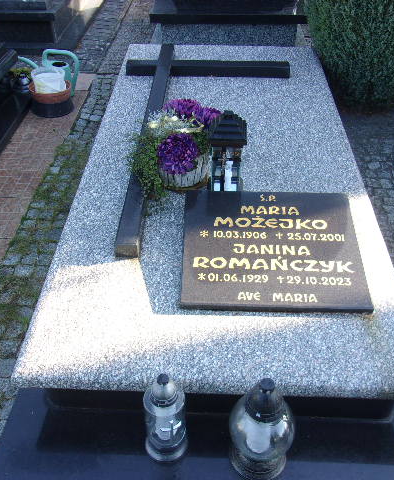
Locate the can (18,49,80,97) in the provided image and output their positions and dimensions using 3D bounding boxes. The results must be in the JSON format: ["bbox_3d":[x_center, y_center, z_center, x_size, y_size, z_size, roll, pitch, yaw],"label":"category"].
[{"bbox_3d":[-0.874,-1.009,3.013,0.369,0.289,0.167,1,42,2],"label":"can"}]

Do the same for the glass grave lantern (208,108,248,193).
[{"bbox_3d":[0.096,-0.244,1.577,0.109,0.356,0.109,5,42,6],"label":"glass grave lantern"}]

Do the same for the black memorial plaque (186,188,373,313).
[{"bbox_3d":[0.216,0.022,1.463,0.512,0.030,0.397,1,55,1],"label":"black memorial plaque"}]

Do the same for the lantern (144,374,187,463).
[{"bbox_3d":[-0.072,0.400,1.160,0.103,0.287,0.103,1,42,2],"label":"lantern"}]

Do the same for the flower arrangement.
[{"bbox_3d":[-0.072,-0.332,1.744,0.303,0.263,0.273,1,42,2],"label":"flower arrangement"}]

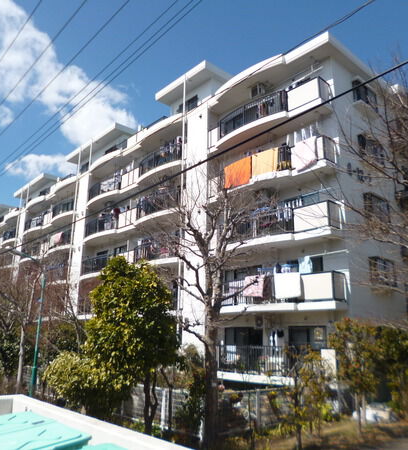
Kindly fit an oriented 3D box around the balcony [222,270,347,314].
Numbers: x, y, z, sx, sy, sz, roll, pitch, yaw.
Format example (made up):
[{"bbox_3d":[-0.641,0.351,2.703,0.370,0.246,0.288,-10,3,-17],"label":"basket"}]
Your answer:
[{"bbox_3d":[2.742,2.938,16.998,1.675,1.310,6.008,15,-21,-41],"label":"balcony"}]

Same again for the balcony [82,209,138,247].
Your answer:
[{"bbox_3d":[-5.997,0.127,27.501,1.675,1.310,5.811,15,-21,-41],"label":"balcony"}]

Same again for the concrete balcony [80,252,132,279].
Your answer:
[{"bbox_3d":[-6.031,2.736,26.774,1.675,1.310,5.811,15,-21,-41],"label":"concrete balcony"}]

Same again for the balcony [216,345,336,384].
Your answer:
[{"bbox_3d":[2.651,5.562,16.331,1.675,1.310,5.841,15,-21,-41],"label":"balcony"}]

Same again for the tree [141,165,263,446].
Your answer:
[{"bbox_3d":[-0.030,1.642,8.989,2.650,5.950,2.650,1,-16,0],"label":"tree"}]

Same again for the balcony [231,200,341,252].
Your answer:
[{"bbox_3d":[2.775,0.329,17.725,1.675,1.310,6.008,15,-21,-41],"label":"balcony"}]

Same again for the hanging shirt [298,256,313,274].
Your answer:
[{"bbox_3d":[4.024,1.637,16.408,0.571,0.749,0.148,-10,-19,33],"label":"hanging shirt"}]

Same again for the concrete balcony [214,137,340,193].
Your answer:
[{"bbox_3d":[2.809,-2.281,18.452,1.675,1.310,6.008,15,-21,-41],"label":"concrete balcony"}]

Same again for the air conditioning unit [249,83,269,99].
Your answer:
[{"bbox_3d":[2.682,-6.401,19.845,0.295,0.571,0.788,15,-21,-41],"label":"air conditioning unit"}]

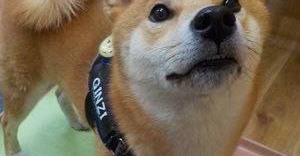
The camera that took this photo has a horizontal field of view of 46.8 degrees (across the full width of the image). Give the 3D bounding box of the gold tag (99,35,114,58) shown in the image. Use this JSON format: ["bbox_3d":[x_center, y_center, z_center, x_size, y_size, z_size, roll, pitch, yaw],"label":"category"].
[{"bbox_3d":[-0.052,-0.041,0.450,0.031,0.031,0.018,1,0,-1],"label":"gold tag"}]

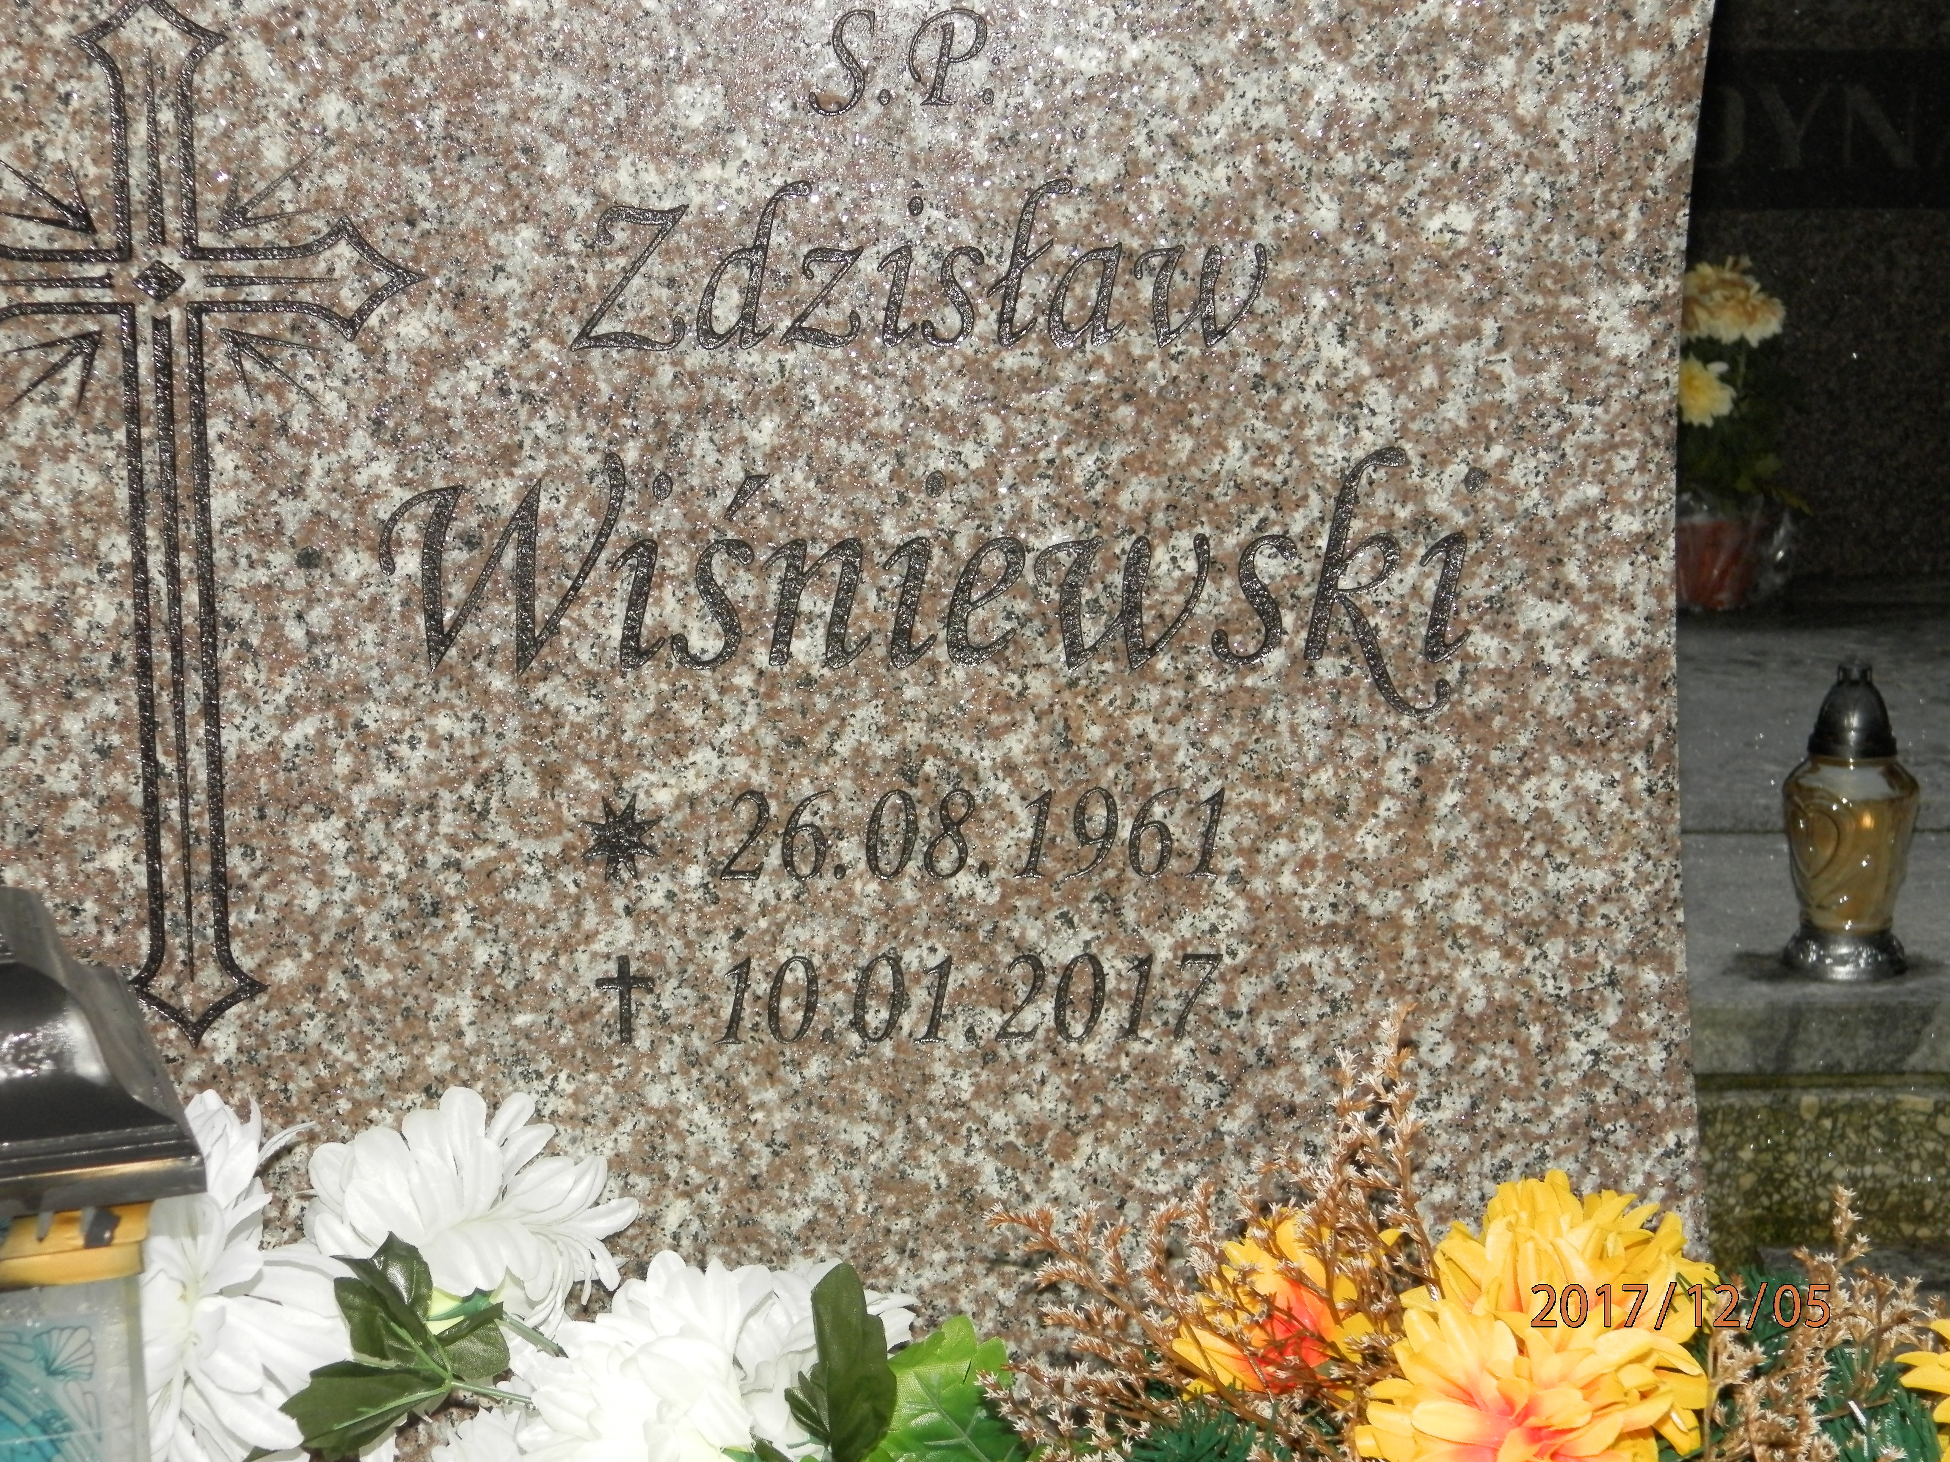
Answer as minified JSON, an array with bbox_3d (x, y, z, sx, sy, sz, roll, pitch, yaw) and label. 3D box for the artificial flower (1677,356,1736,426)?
[{"bbox_3d":[0.630,-0.296,3.330,0.066,0.058,0.050,-2,10,-9],"label":"artificial flower"}]

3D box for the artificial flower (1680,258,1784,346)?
[{"bbox_3d":[0.654,-0.375,3.350,0.108,0.070,0.090,-1,10,0],"label":"artificial flower"}]

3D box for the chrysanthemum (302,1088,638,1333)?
[{"bbox_3d":[-0.175,0.167,1.330,0.115,0.078,0.095,-2,10,-6],"label":"chrysanthemum"}]

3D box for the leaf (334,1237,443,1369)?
[{"bbox_3d":[-0.197,0.193,1.290,0.037,0.044,0.024,-1,10,0],"label":"leaf"}]

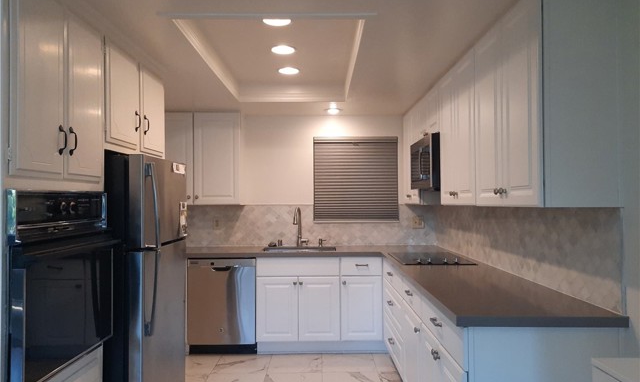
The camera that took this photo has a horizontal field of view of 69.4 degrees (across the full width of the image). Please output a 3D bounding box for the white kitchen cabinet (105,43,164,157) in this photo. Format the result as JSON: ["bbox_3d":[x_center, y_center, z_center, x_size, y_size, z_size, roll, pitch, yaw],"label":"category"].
[{"bbox_3d":[-1.356,-0.481,2.735,0.575,0.578,0.899,0,-1,0],"label":"white kitchen cabinet"}]

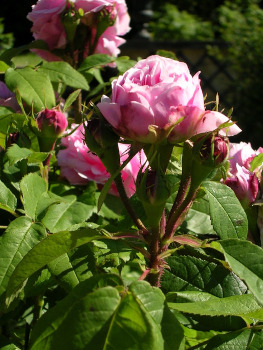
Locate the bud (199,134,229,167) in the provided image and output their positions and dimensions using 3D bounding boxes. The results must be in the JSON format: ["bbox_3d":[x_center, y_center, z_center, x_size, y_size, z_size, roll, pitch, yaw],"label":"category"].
[{"bbox_3d":[0.052,-0.015,0.430,0.018,0.020,0.018,24,9,-4],"label":"bud"}]

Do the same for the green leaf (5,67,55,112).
[{"bbox_3d":[-0.081,-0.068,0.540,0.030,0.007,0.044,-24,58,-24],"label":"green leaf"}]

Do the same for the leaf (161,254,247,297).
[{"bbox_3d":[0.043,0.063,0.410,0.057,0.009,0.037,23,47,19],"label":"leaf"}]

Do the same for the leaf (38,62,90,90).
[{"bbox_3d":[-0.056,-0.081,0.560,0.042,0.007,0.026,23,44,12],"label":"leaf"}]

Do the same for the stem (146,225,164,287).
[{"bbox_3d":[0.015,0.051,0.430,0.010,0.038,0.010,2,12,0],"label":"stem"}]

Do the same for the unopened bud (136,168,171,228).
[{"bbox_3d":[0.013,0.013,0.385,0.019,0.033,0.019,0,14,0],"label":"unopened bud"}]

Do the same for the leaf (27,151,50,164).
[{"bbox_3d":[-0.069,-0.013,0.500,0.017,0.005,0.011,-7,53,-5],"label":"leaf"}]

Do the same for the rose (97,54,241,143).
[{"bbox_3d":[0.022,-0.045,0.400,0.084,0.051,0.078,2,13,0],"label":"rose"}]

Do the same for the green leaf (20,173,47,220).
[{"bbox_3d":[-0.064,0.014,0.440,0.019,0.008,0.036,4,51,-4],"label":"green leaf"}]

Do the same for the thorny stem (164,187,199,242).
[{"bbox_3d":[0.029,0.023,0.395,0.008,0.037,0.008,29,7,0],"label":"thorny stem"}]

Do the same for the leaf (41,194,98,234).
[{"bbox_3d":[-0.041,0.025,0.440,0.030,0.008,0.037,26,46,23],"label":"leaf"}]

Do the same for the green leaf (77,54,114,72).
[{"bbox_3d":[-0.030,-0.095,0.580,0.032,0.006,0.019,-16,35,-13],"label":"green leaf"}]

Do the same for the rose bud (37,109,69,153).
[{"bbox_3d":[-0.054,-0.030,0.460,0.021,0.030,0.021,3,12,0],"label":"rose bud"}]

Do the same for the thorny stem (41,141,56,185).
[{"bbox_3d":[-0.062,-0.009,0.510,0.006,0.034,0.006,13,9,-2],"label":"thorny stem"}]

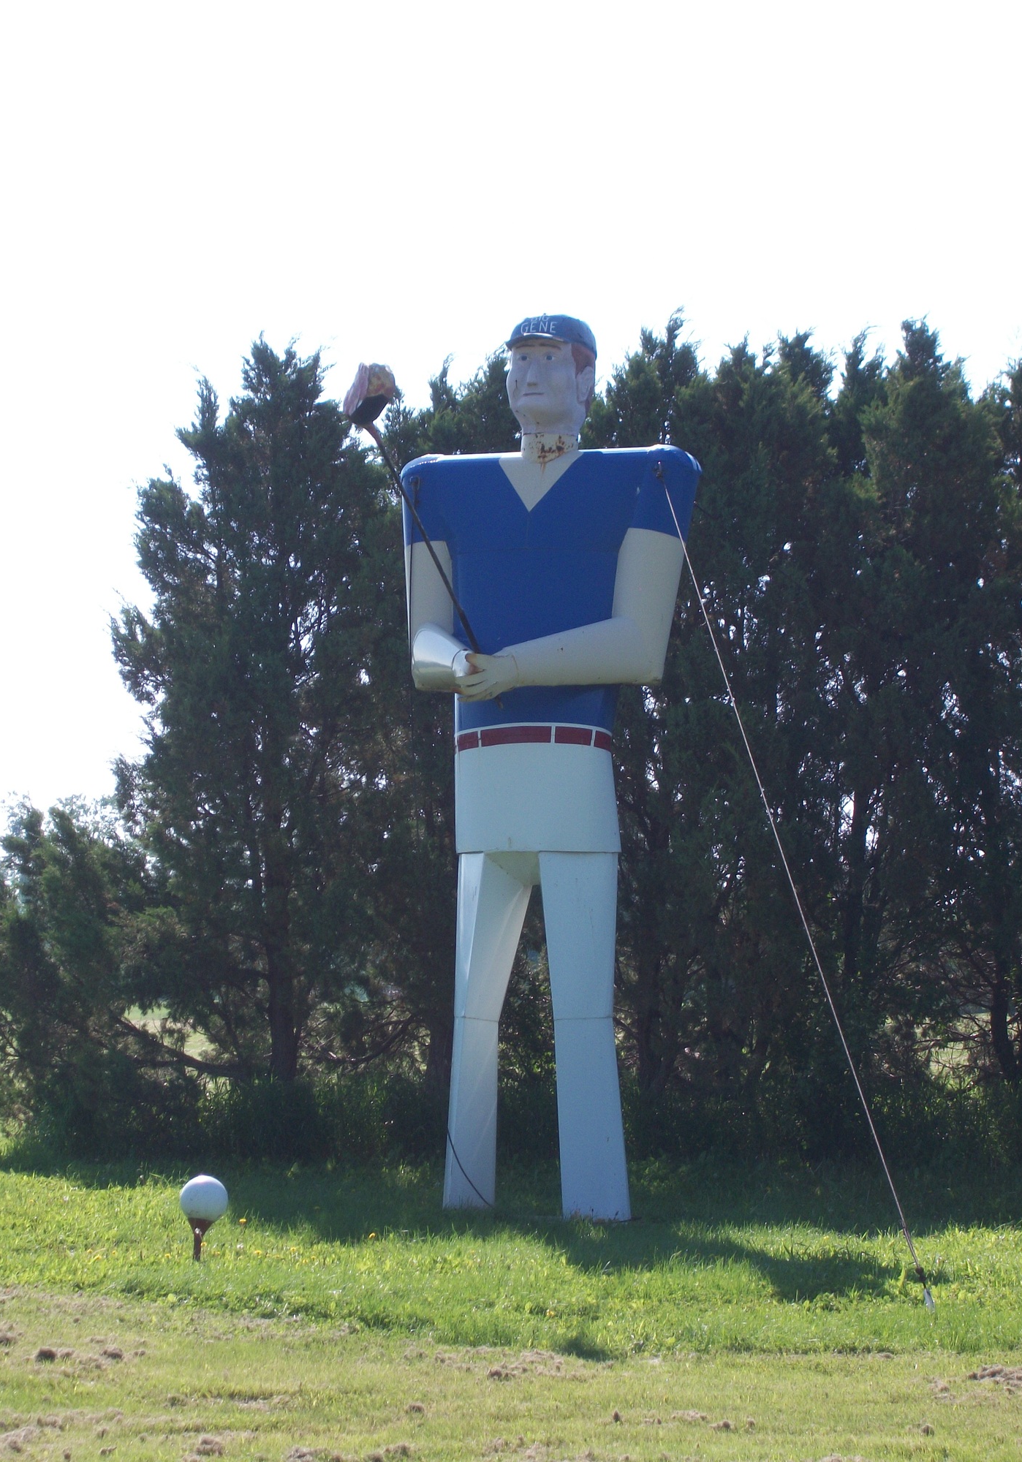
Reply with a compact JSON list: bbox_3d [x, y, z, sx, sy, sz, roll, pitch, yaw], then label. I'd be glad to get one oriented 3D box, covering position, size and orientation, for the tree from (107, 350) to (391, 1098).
[{"bbox_3d":[-2.292,0.026,40.000,2.700,7.100,2.700,0,-3,0],"label":"tree"}]

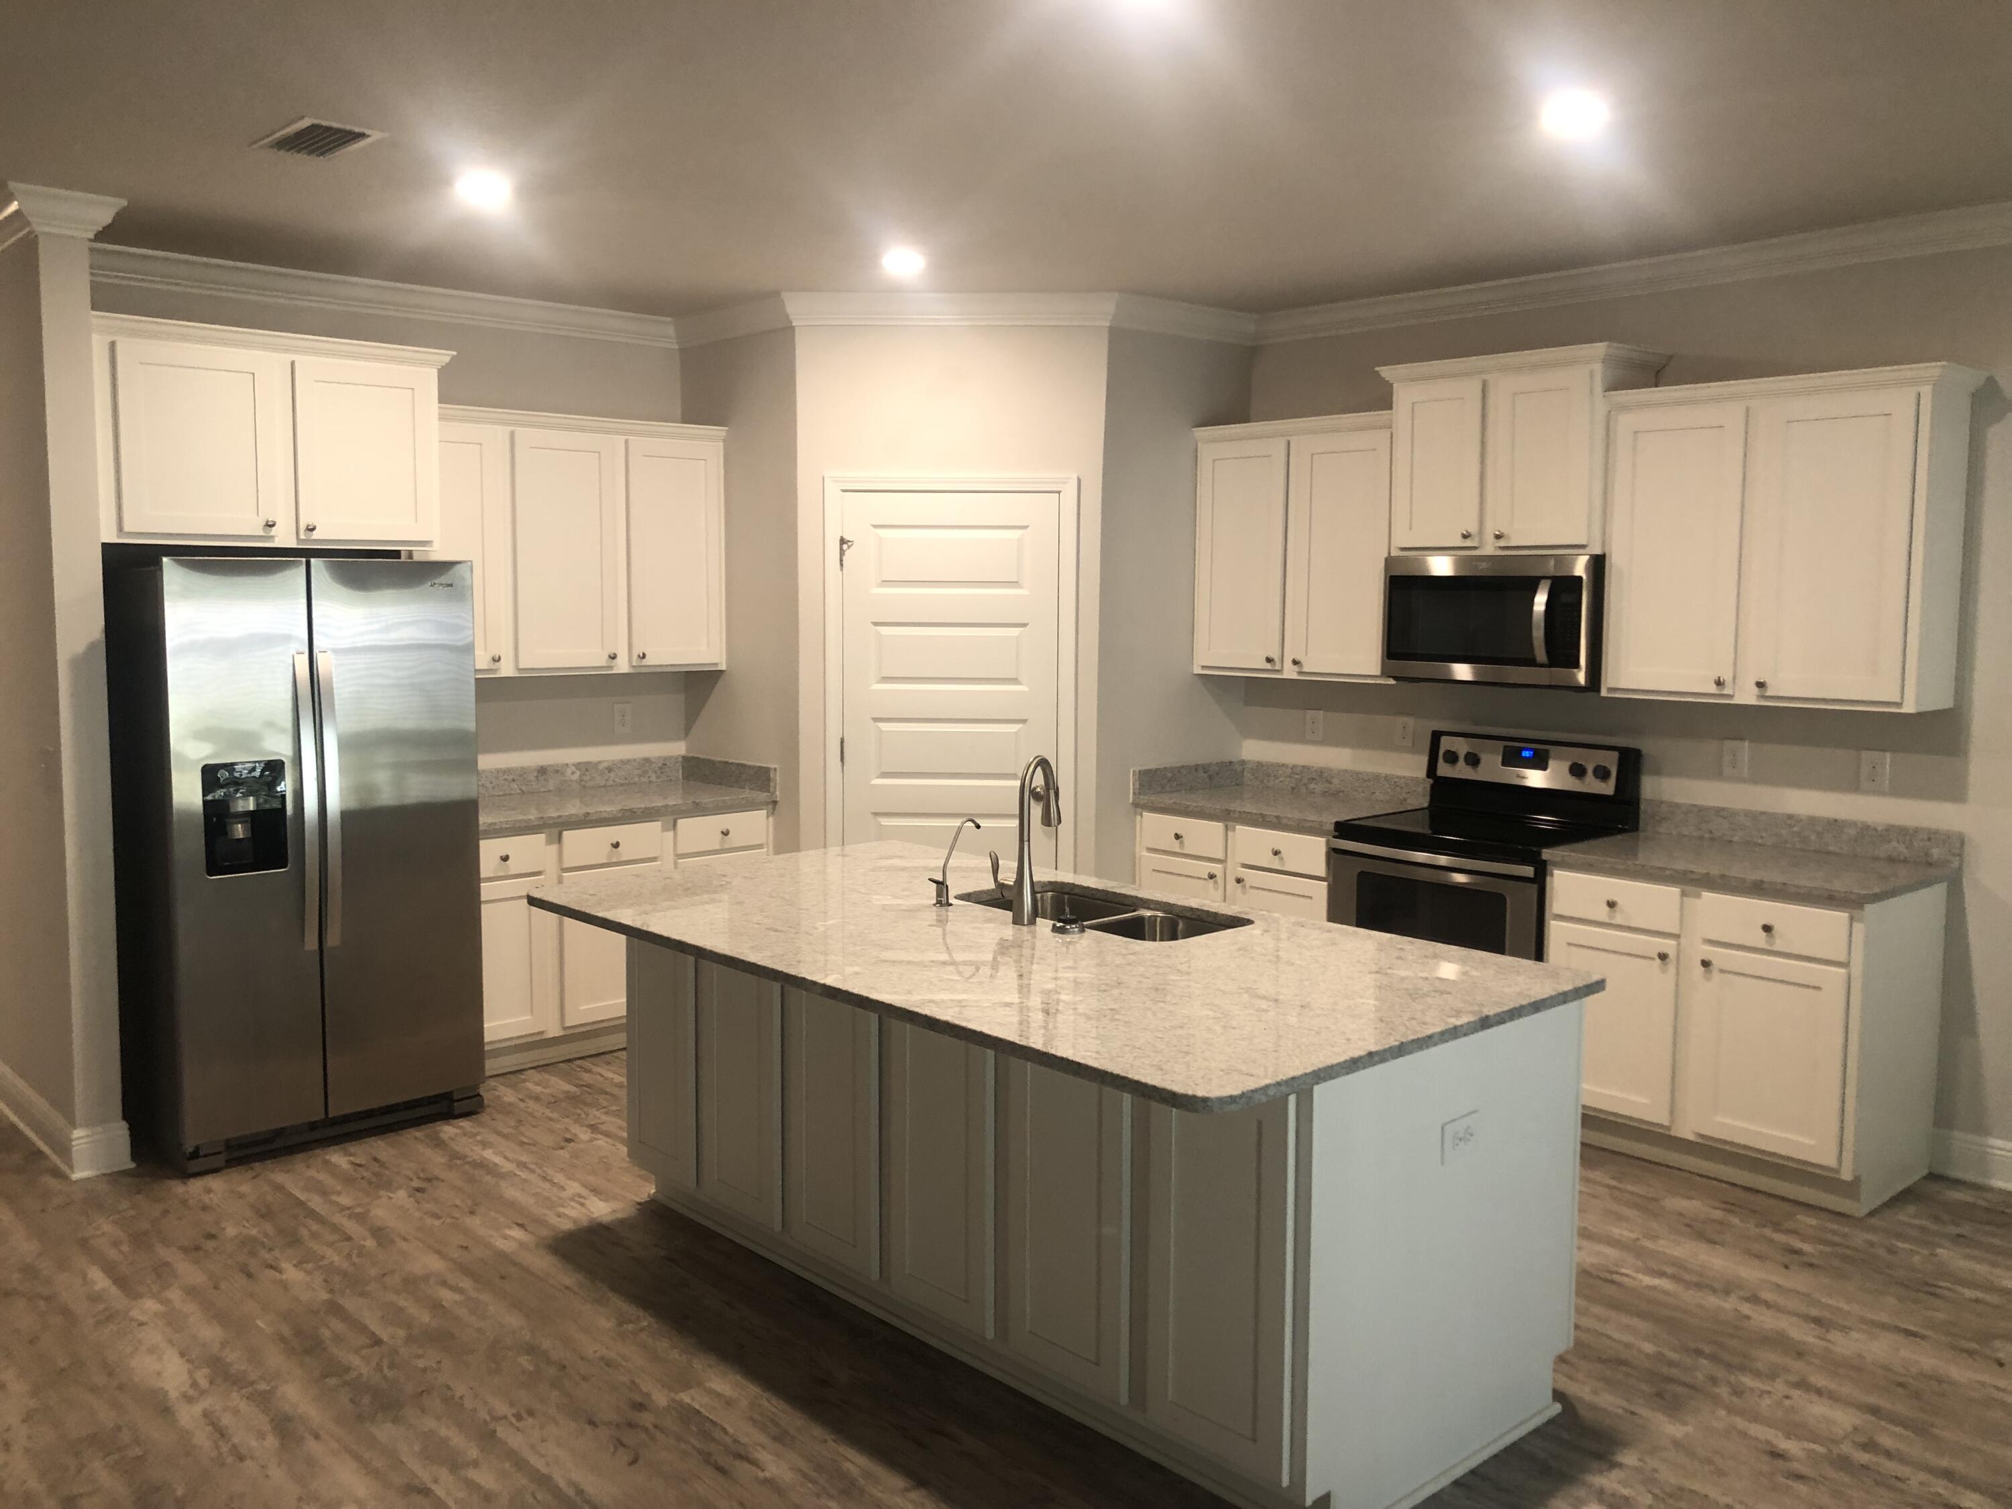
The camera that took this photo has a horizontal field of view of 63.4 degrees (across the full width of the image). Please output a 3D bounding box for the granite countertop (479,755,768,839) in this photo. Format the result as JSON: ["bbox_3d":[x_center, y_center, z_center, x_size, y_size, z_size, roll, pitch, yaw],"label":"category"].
[{"bbox_3d":[-1.577,0.134,6.044,1.276,0.136,0.650,-5,8,-42],"label":"granite countertop"}]

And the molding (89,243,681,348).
[{"bbox_3d":[-2.125,-1.603,5.750,2.266,0.101,0.083,-5,8,-42],"label":"molding"}]

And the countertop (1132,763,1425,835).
[{"bbox_3d":[1.037,0.146,6.059,0.655,0.136,0.896,-5,8,-42],"label":"countertop"}]

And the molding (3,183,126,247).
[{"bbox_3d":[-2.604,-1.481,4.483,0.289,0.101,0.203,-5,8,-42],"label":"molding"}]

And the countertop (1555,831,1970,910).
[{"bbox_3d":[2.194,0.329,4.831,0.660,0.034,0.938,-5,8,-42],"label":"countertop"}]

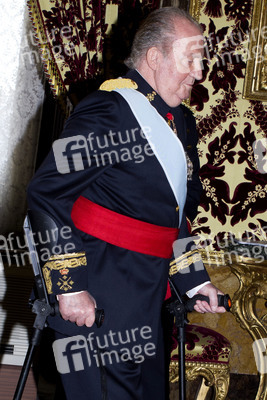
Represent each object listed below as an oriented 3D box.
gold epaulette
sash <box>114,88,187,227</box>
[{"bbox_3d":[-0.040,-0.301,2.360,0.060,0.030,0.120,19,22,33],"label":"gold epaulette"},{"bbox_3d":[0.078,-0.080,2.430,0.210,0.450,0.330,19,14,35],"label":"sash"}]

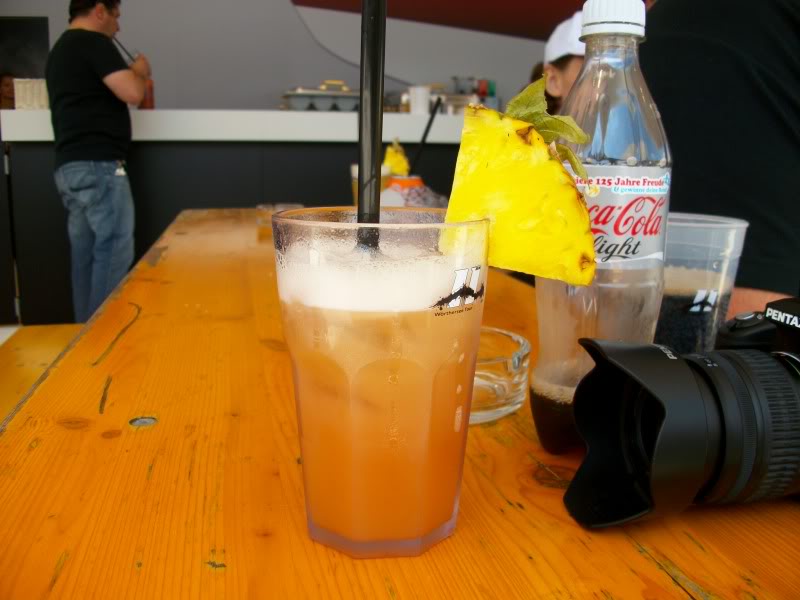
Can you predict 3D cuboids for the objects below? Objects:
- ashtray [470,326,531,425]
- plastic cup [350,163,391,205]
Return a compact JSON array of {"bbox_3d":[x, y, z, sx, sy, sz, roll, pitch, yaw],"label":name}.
[{"bbox_3d":[0.025,0.045,0.501,0.112,0.036,0.112,0,11,0],"label":"ashtray"},{"bbox_3d":[-0.062,-0.224,1.668,0.085,0.131,0.085,0,11,0],"label":"plastic cup"}]

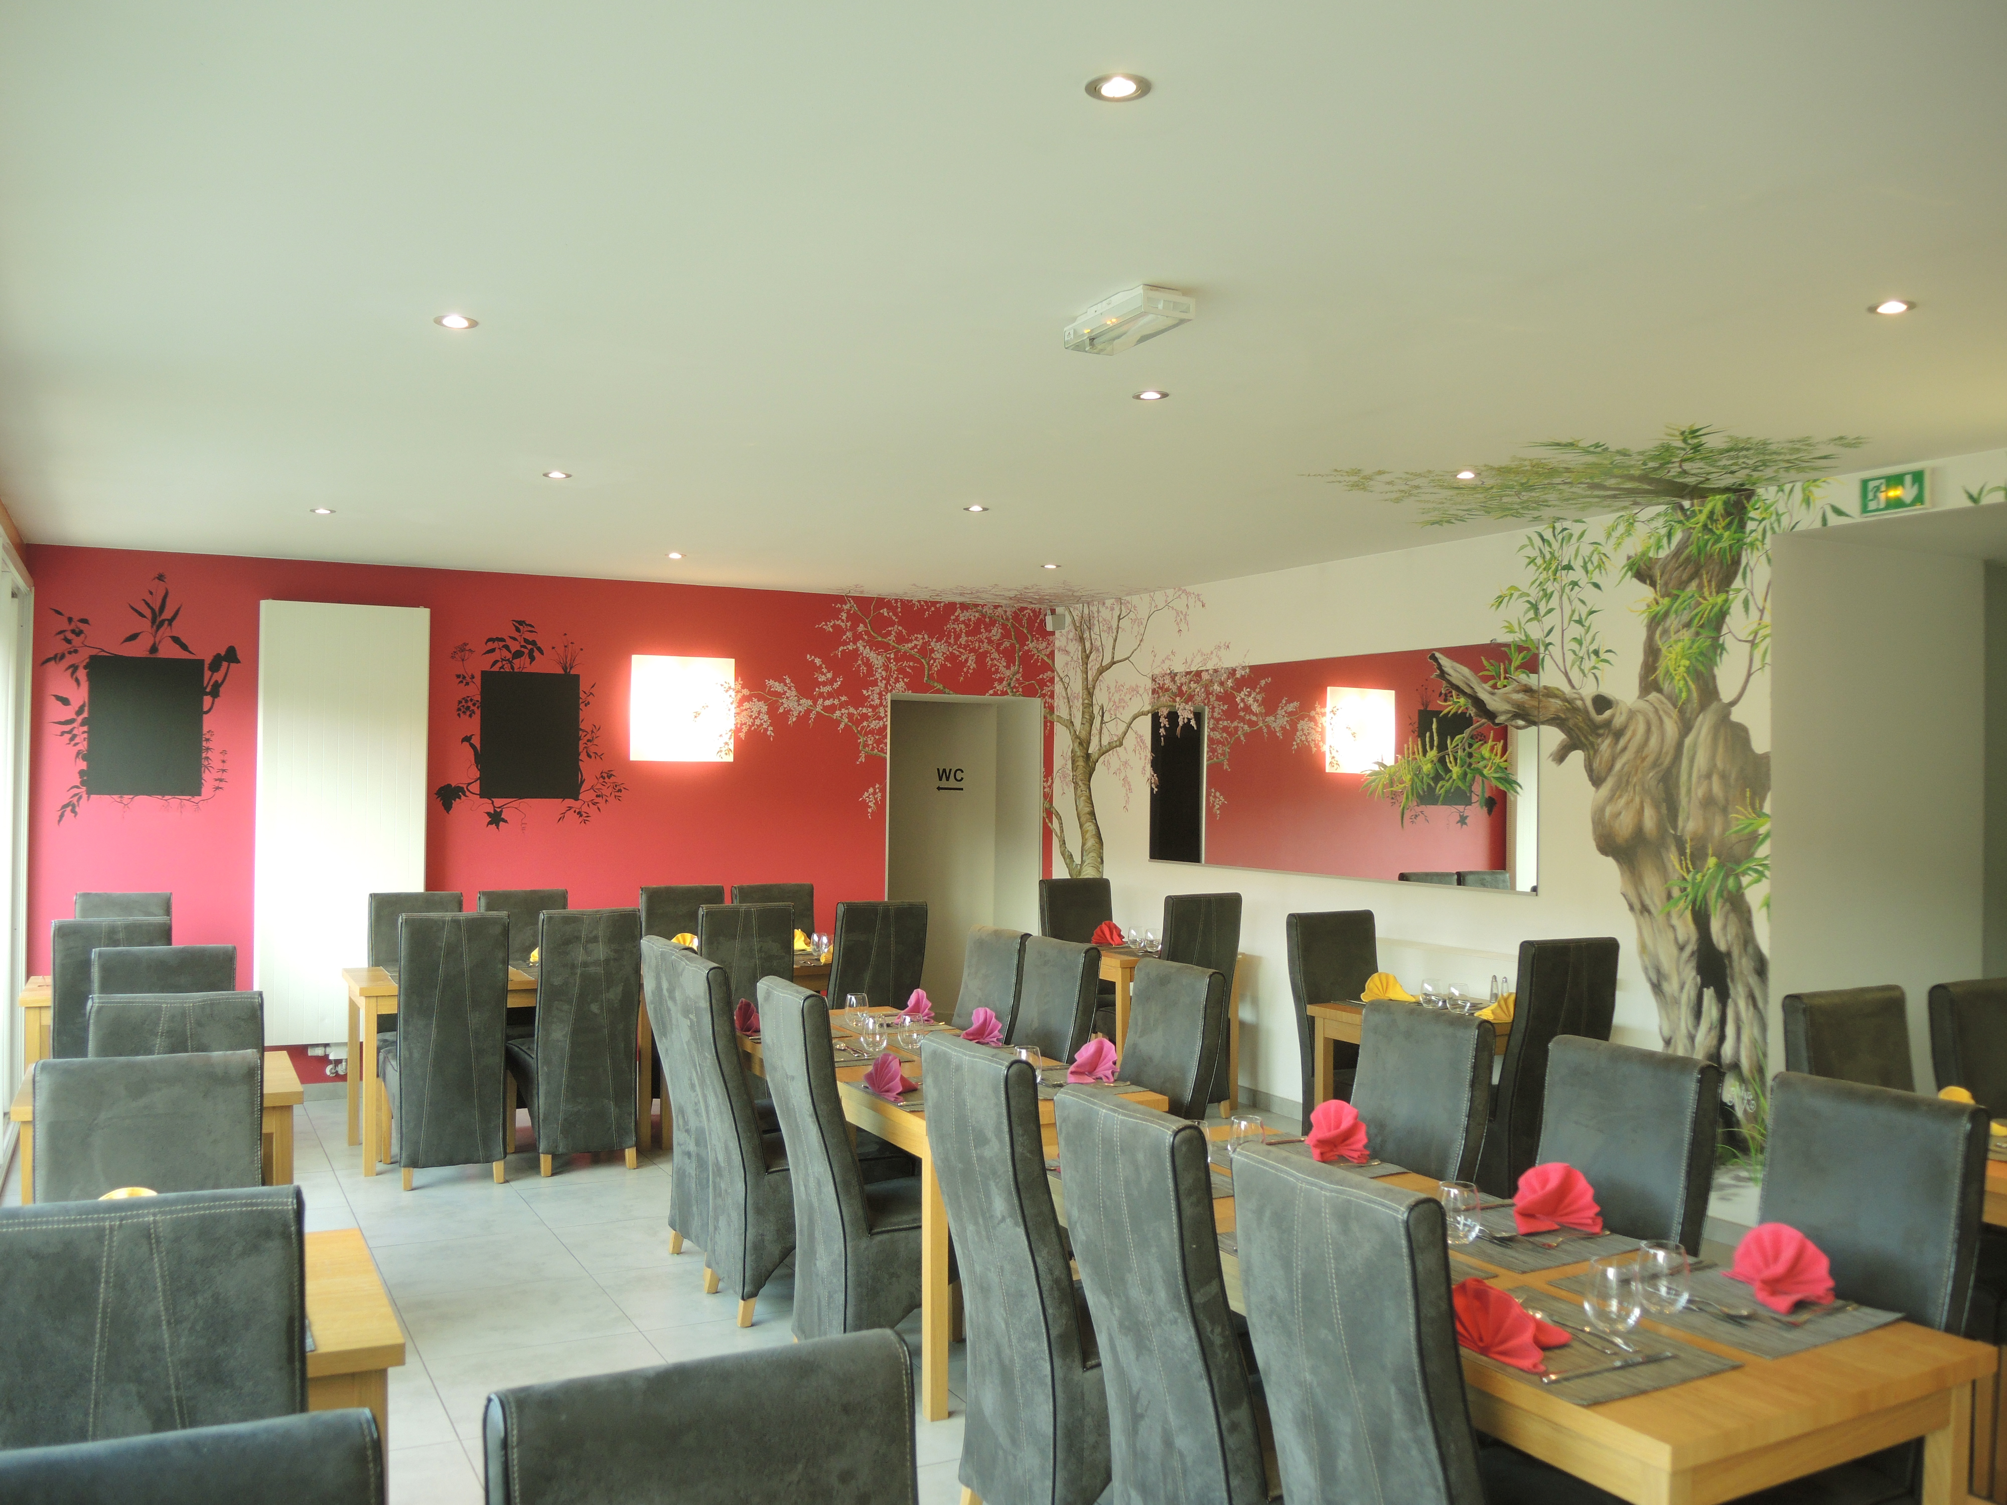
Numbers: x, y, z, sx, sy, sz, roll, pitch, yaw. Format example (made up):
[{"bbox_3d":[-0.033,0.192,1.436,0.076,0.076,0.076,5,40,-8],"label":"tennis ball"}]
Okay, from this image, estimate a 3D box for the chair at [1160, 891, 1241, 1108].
[{"bbox_3d":[0.824,1.229,8.021,0.400,1.085,0.650,1,-1,-30],"label":"chair"}]

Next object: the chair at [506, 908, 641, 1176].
[{"bbox_3d":[-1.772,1.171,6.805,0.450,1.070,0.600,1,-1,-25],"label":"chair"}]

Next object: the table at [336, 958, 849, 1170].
[{"bbox_3d":[-1.681,1.346,7.343,2.370,0.745,0.720,1,-1,-28],"label":"table"}]

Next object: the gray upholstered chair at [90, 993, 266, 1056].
[{"bbox_3d":[-2.185,1.138,4.264,0.400,1.085,0.650,1,-1,-26],"label":"gray upholstered chair"}]

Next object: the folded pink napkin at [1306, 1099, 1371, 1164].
[{"bbox_3d":[0.785,0.885,3.819,0.090,0.120,0.165,1,-1,-28],"label":"folded pink napkin"}]

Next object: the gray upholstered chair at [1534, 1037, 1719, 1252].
[{"bbox_3d":[1.083,1.153,3.247,0.580,1.070,0.420,1,-1,-31],"label":"gray upholstered chair"}]

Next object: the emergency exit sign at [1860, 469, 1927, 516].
[{"bbox_3d":[2.855,-0.834,5.199,0.040,0.125,0.235,1,-1,-29],"label":"emergency exit sign"}]

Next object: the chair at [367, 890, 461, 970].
[{"bbox_3d":[-2.565,1.175,7.178,0.420,1.070,0.580,1,-1,-22],"label":"chair"}]

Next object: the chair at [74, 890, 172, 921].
[{"bbox_3d":[-3.749,1.160,6.876,0.400,1.085,0.650,1,-1,-26],"label":"chair"}]

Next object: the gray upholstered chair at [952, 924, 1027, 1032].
[{"bbox_3d":[-0.253,1.175,5.742,0.600,1.070,0.450,1,-1,-31],"label":"gray upholstered chair"}]

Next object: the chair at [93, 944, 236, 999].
[{"bbox_3d":[-2.526,1.147,4.882,0.420,1.070,0.580,1,-1,-28],"label":"chair"}]

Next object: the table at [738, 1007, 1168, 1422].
[{"bbox_3d":[-0.303,1.329,5.138,0.728,0.745,1.895,1,-1,-28],"label":"table"}]

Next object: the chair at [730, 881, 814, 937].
[{"bbox_3d":[-1.032,1.194,7.821,0.420,1.070,0.580,1,-1,-28],"label":"chair"}]

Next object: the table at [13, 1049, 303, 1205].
[{"bbox_3d":[-2.422,1.306,4.652,0.700,0.755,0.700,1,-1,-27],"label":"table"}]

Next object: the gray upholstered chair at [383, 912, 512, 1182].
[{"bbox_3d":[-2.265,1.172,6.579,0.400,1.085,0.650,1,-1,-26],"label":"gray upholstered chair"}]

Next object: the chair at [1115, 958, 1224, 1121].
[{"bbox_3d":[0.300,1.165,4.669,0.580,1.070,0.420,1,-1,-28],"label":"chair"}]

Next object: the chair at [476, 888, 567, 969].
[{"bbox_3d":[-2.142,1.174,7.333,0.450,1.070,0.600,1,-1,-23],"label":"chair"}]

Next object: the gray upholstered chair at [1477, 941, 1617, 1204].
[{"bbox_3d":[1.878,1.210,6.022,0.400,1.085,0.650,1,-1,-28],"label":"gray upholstered chair"}]

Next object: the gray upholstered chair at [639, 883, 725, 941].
[{"bbox_3d":[-1.471,1.186,7.711,0.450,1.070,0.600,1,-1,-22],"label":"gray upholstered chair"}]

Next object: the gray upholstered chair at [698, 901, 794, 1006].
[{"bbox_3d":[-1.219,1.192,7.125,0.400,1.085,0.650,1,-1,-26],"label":"gray upholstered chair"}]

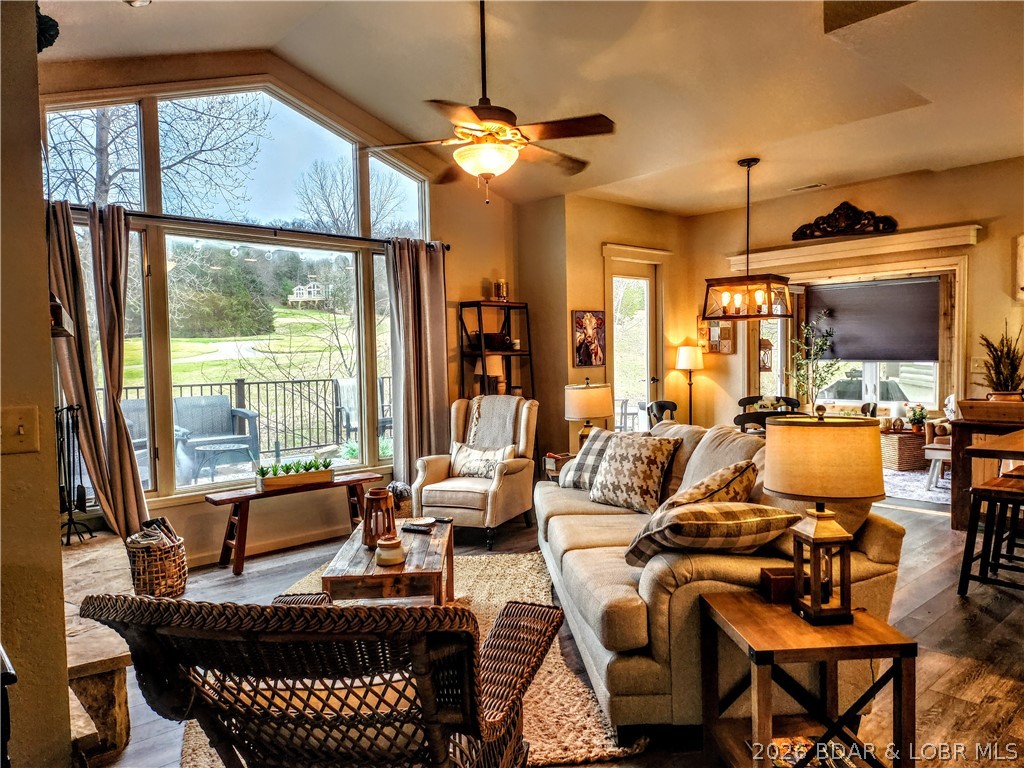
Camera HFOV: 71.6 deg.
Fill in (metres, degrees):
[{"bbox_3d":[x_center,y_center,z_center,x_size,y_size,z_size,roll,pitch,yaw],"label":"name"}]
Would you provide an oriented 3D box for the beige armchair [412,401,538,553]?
[{"bbox_3d":[-0.261,0.605,5.360,0.670,1.010,0.860,0,3,24],"label":"beige armchair"}]

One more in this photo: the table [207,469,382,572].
[{"bbox_3d":[-1.427,0.925,4.833,1.180,0.465,0.260,-3,3,-41],"label":"table"}]

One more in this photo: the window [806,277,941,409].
[{"bbox_3d":[4.229,-0.465,8.386,0.100,1.462,1.482,-3,4,-42],"label":"window"}]

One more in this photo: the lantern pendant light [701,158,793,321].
[{"bbox_3d":[1.686,-1.019,5.056,0.347,1.115,0.524,-3,4,-42],"label":"lantern pendant light"}]

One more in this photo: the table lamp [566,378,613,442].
[{"bbox_3d":[0.536,0.277,4.947,0.335,0.640,0.335,-1,3,-4],"label":"table lamp"}]

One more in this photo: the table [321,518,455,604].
[{"bbox_3d":[-0.538,0.983,3.363,0.480,0.465,0.963,-1,3,-2],"label":"table"}]

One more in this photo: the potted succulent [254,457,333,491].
[{"bbox_3d":[-1.486,0.618,4.887,0.530,0.165,0.125,-3,4,-42],"label":"potted succulent"}]

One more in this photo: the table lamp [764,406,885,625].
[{"bbox_3d":[0.930,0.388,2.135,0.337,0.640,0.337,-1,3,-4],"label":"table lamp"}]

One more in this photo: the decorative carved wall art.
[{"bbox_3d":[2.776,-1.393,5.992,0.050,0.288,0.877,-3,4,-42],"label":"decorative carved wall art"}]

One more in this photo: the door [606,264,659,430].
[{"bbox_3d":[1.125,-0.053,6.697,0.789,2.156,0.060,-3,4,-42],"label":"door"}]

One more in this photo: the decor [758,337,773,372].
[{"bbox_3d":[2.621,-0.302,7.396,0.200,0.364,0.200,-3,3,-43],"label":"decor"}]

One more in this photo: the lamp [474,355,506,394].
[{"bbox_3d":[-0.186,-0.042,6.004,0.240,0.414,0.240,-1,3,0],"label":"lamp"}]

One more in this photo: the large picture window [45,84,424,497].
[{"bbox_3d":[-1.668,-0.679,4.904,2.632,2.720,0.120,-3,4,-42],"label":"large picture window"}]

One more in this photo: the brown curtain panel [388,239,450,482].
[{"bbox_3d":[-0.719,-0.010,5.563,0.580,2.220,0.150,-3,3,-43],"label":"brown curtain panel"}]

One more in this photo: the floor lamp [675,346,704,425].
[{"bbox_3d":[1.748,0.317,6.988,0.290,1.374,0.290,-3,4,-42],"label":"floor lamp"}]

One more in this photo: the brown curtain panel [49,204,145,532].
[{"bbox_3d":[-2.379,0.024,4.110,0.476,2.122,0.150,-3,4,-42],"label":"brown curtain panel"}]

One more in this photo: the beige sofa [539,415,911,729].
[{"bbox_3d":[0.740,0.690,3.552,1.030,0.960,2.370,-1,3,-4],"label":"beige sofa"}]

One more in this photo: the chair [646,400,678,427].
[{"bbox_3d":[1.401,0.594,5.883,0.520,0.920,0.500,-2,3,-28],"label":"chair"}]

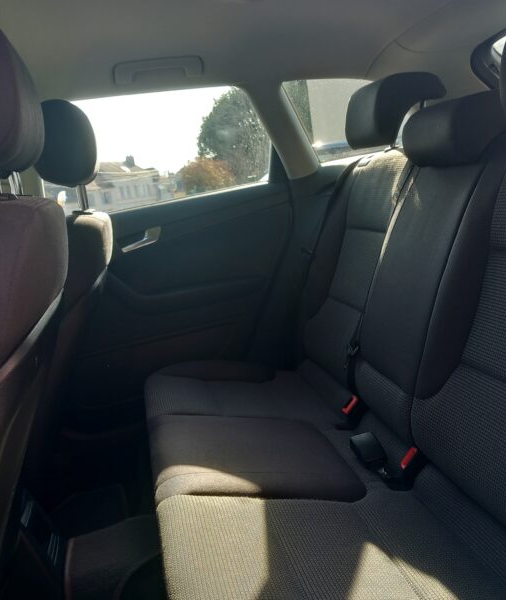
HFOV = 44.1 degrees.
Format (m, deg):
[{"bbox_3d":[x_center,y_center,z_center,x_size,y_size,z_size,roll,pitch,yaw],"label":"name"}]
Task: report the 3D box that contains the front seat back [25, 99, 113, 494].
[{"bbox_3d":[-0.517,-0.004,1.485,0.260,0.920,0.500,13,6,-13],"label":"front seat back"}]

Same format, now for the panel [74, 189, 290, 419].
[{"bbox_3d":[-0.219,0.000,1.832,0.740,0.630,0.130,-7,10,-10],"label":"panel"}]

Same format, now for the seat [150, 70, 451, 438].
[{"bbox_3d":[0.084,-0.076,1.622,0.770,0.910,0.450,-7,10,-10],"label":"seat"}]

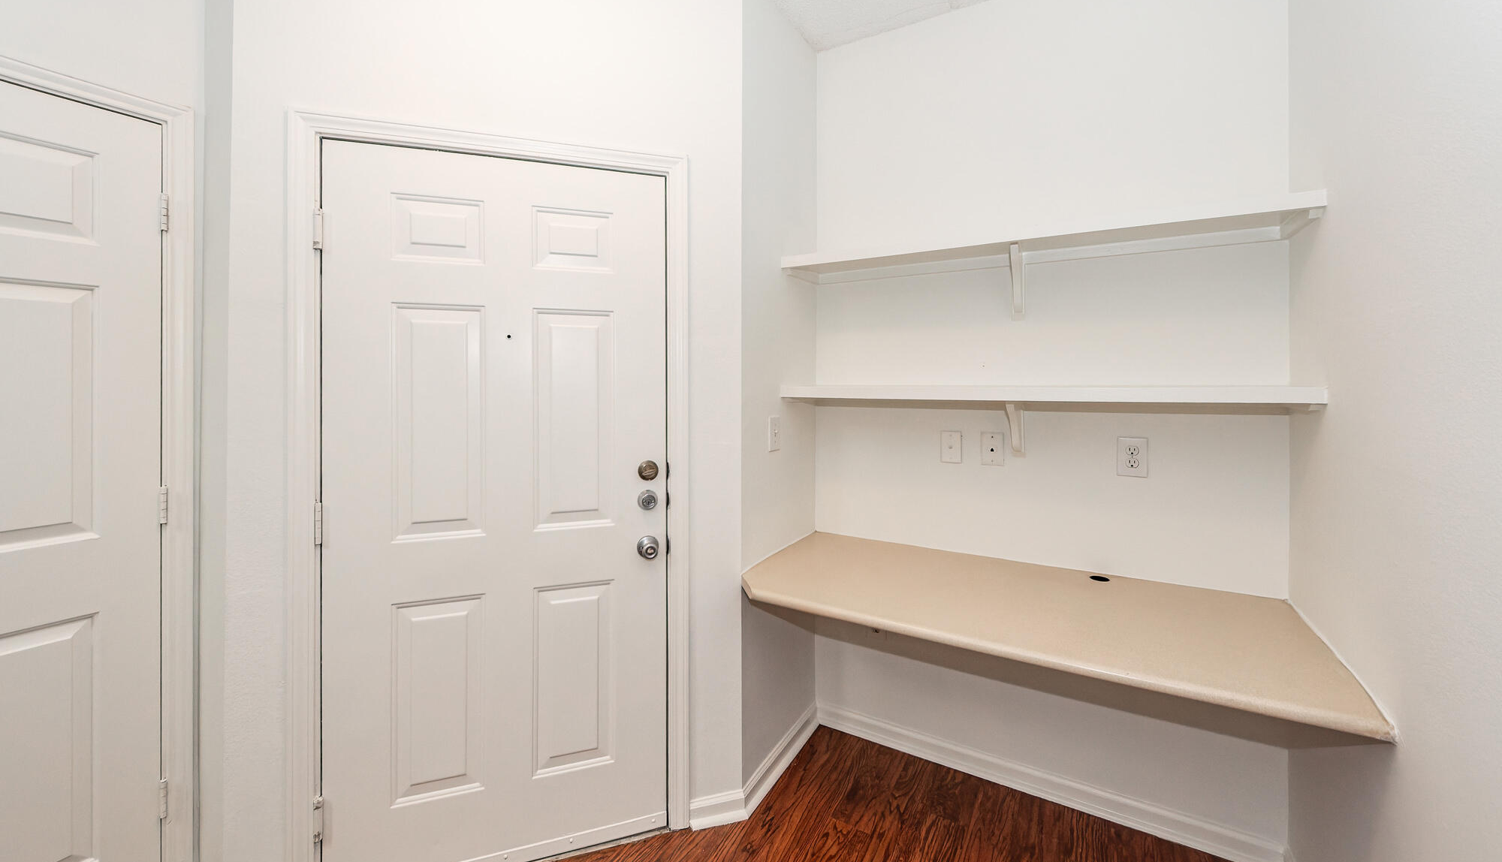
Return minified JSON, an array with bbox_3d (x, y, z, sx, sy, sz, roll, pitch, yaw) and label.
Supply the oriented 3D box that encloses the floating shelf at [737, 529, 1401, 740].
[{"bbox_3d":[0.725,0.492,1.483,1.360,0.042,0.600,2,4,32],"label":"floating shelf"}]

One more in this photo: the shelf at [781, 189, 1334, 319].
[{"bbox_3d":[0.803,-0.488,1.620,1.385,0.233,0.290,2,4,31],"label":"shelf"}]

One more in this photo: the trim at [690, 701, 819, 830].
[{"bbox_3d":[0.048,1.173,1.800,0.145,0.080,0.670,2,3,32],"label":"trim"}]

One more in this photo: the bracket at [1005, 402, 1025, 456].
[{"bbox_3d":[0.863,-0.001,1.623,0.042,0.195,0.235,1,3,30],"label":"bracket"}]

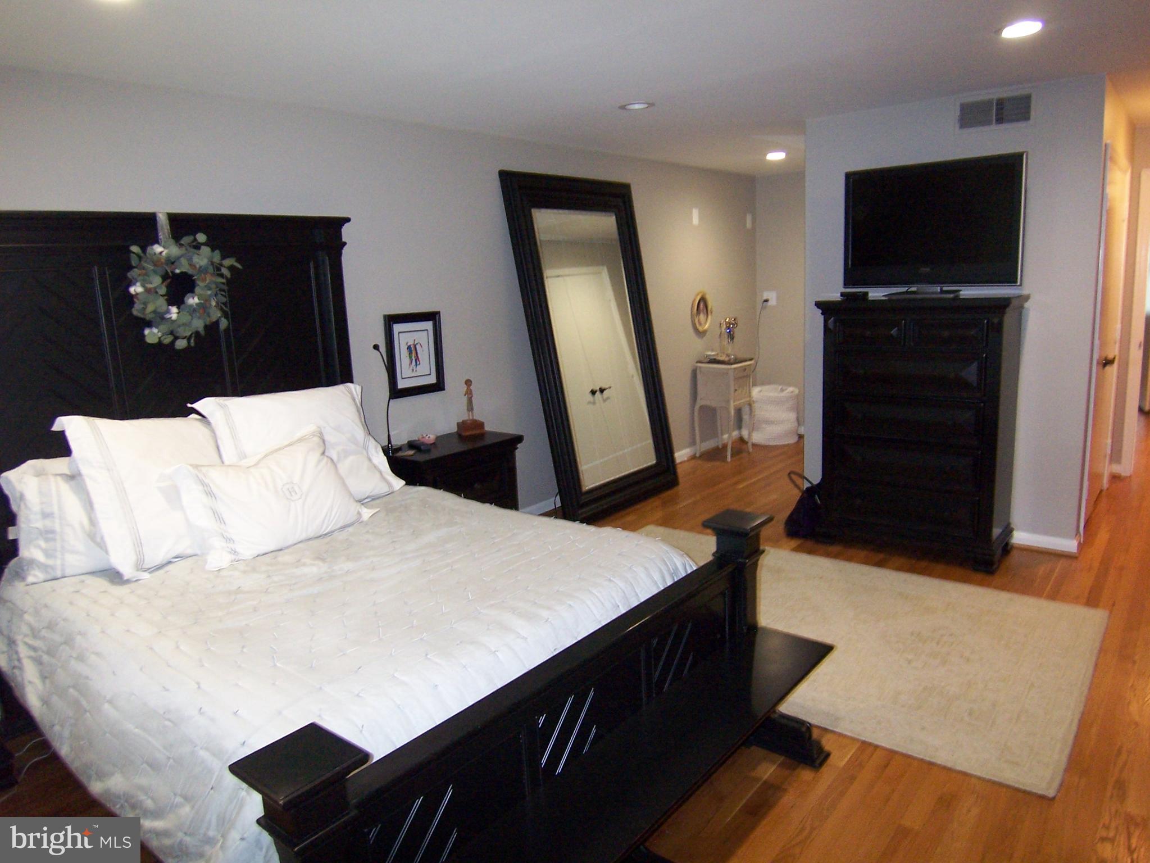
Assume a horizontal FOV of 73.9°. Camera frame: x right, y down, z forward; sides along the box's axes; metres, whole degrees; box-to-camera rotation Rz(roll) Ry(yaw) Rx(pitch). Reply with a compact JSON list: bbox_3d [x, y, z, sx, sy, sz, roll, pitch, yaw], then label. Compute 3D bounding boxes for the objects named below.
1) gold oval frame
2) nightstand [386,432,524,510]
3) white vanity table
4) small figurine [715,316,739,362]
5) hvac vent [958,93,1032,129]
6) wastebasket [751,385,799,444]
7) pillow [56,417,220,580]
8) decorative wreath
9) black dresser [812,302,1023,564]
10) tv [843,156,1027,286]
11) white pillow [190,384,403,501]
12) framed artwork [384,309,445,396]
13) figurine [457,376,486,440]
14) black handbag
[{"bbox_3d":[1.077,-1.006,6.445,0.035,0.357,0.278,6,14,40],"label":"gold oval frame"},{"bbox_3d":[-0.666,0.413,4.166,0.442,0.710,0.705,6,14,40],"label":"nightstand"},{"bbox_3d":[1.278,-0.193,6.517,0.358,0.803,0.422,6,14,40],"label":"white vanity table"},{"bbox_3d":[1.276,-0.773,6.429,0.129,0.378,0.149,6,14,40],"label":"small figurine"},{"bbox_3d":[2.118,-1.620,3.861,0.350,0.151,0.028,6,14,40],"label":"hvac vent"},{"bbox_3d":[1.856,-0.165,7.232,0.510,0.485,0.510,7,15,40],"label":"wastebasket"},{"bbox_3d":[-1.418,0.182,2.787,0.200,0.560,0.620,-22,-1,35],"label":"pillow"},{"bbox_3d":[-1.627,-0.584,3.174,0.110,0.455,0.440,7,15,40],"label":"decorative wreath"},{"bbox_3d":[1.843,-0.037,4.120,0.944,1.339,0.497,6,14,40],"label":"black dresser"},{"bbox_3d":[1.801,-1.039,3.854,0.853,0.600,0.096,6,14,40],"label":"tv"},{"bbox_3d":[-1.137,0.073,3.263,0.200,0.530,0.790,-29,-7,39],"label":"white pillow"},{"bbox_3d":[-0.896,-0.434,4.297,0.028,0.458,0.388,7,15,40],"label":"framed artwork"},{"bbox_3d":[-0.625,-0.147,4.520,0.125,0.320,0.125,-8,12,-25],"label":"figurine"},{"bbox_3d":[1.418,0.435,4.649,0.220,0.355,0.300,7,15,40],"label":"black handbag"}]

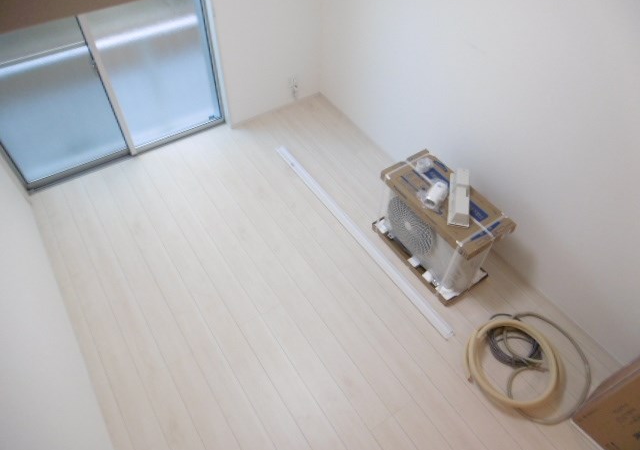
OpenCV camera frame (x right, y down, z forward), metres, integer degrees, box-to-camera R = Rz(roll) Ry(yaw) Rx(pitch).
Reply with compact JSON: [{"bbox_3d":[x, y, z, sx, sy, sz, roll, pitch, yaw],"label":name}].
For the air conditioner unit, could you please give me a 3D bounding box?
[{"bbox_3d":[0.736,0.011,2.811,0.382,0.540,0.741,-27,56,-21],"label":"air conditioner unit"}]

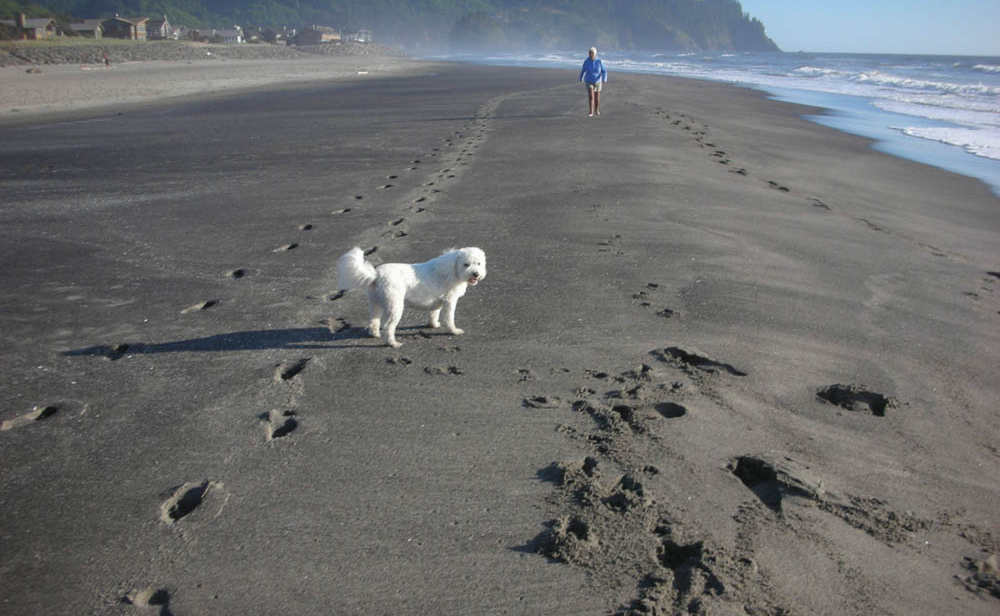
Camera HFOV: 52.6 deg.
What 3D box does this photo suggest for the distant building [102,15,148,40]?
[{"bbox_3d":[-76.865,-57.393,207.249,7.500,5.100,7.800,1,14,3],"label":"distant building"}]

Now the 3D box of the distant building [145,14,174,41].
[{"bbox_3d":[-76.488,-62.982,226.464,6.500,5.800,7.500,1,14,3],"label":"distant building"}]

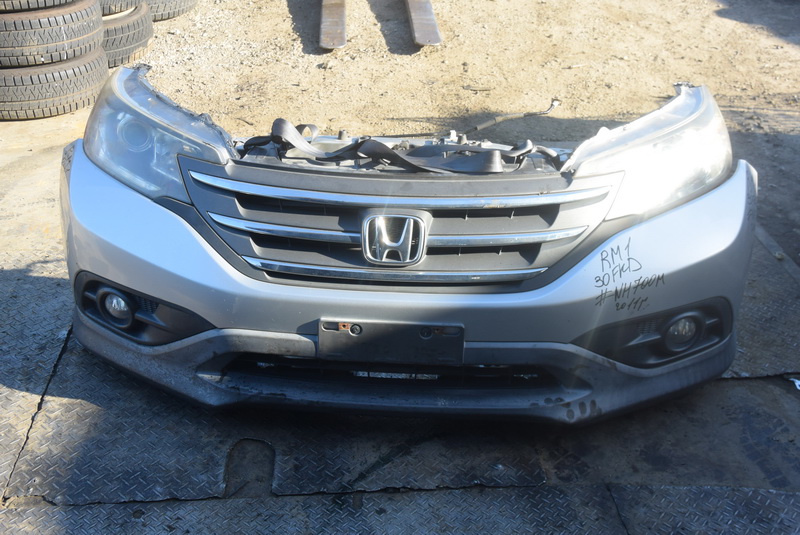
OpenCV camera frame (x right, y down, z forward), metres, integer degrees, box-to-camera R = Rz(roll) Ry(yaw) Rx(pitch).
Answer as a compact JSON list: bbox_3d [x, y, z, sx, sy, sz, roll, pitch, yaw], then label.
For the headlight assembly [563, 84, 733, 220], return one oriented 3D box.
[{"bbox_3d":[0.589,-0.277,2.192,0.440,0.240,0.480,2,28,2],"label":"headlight assembly"}]

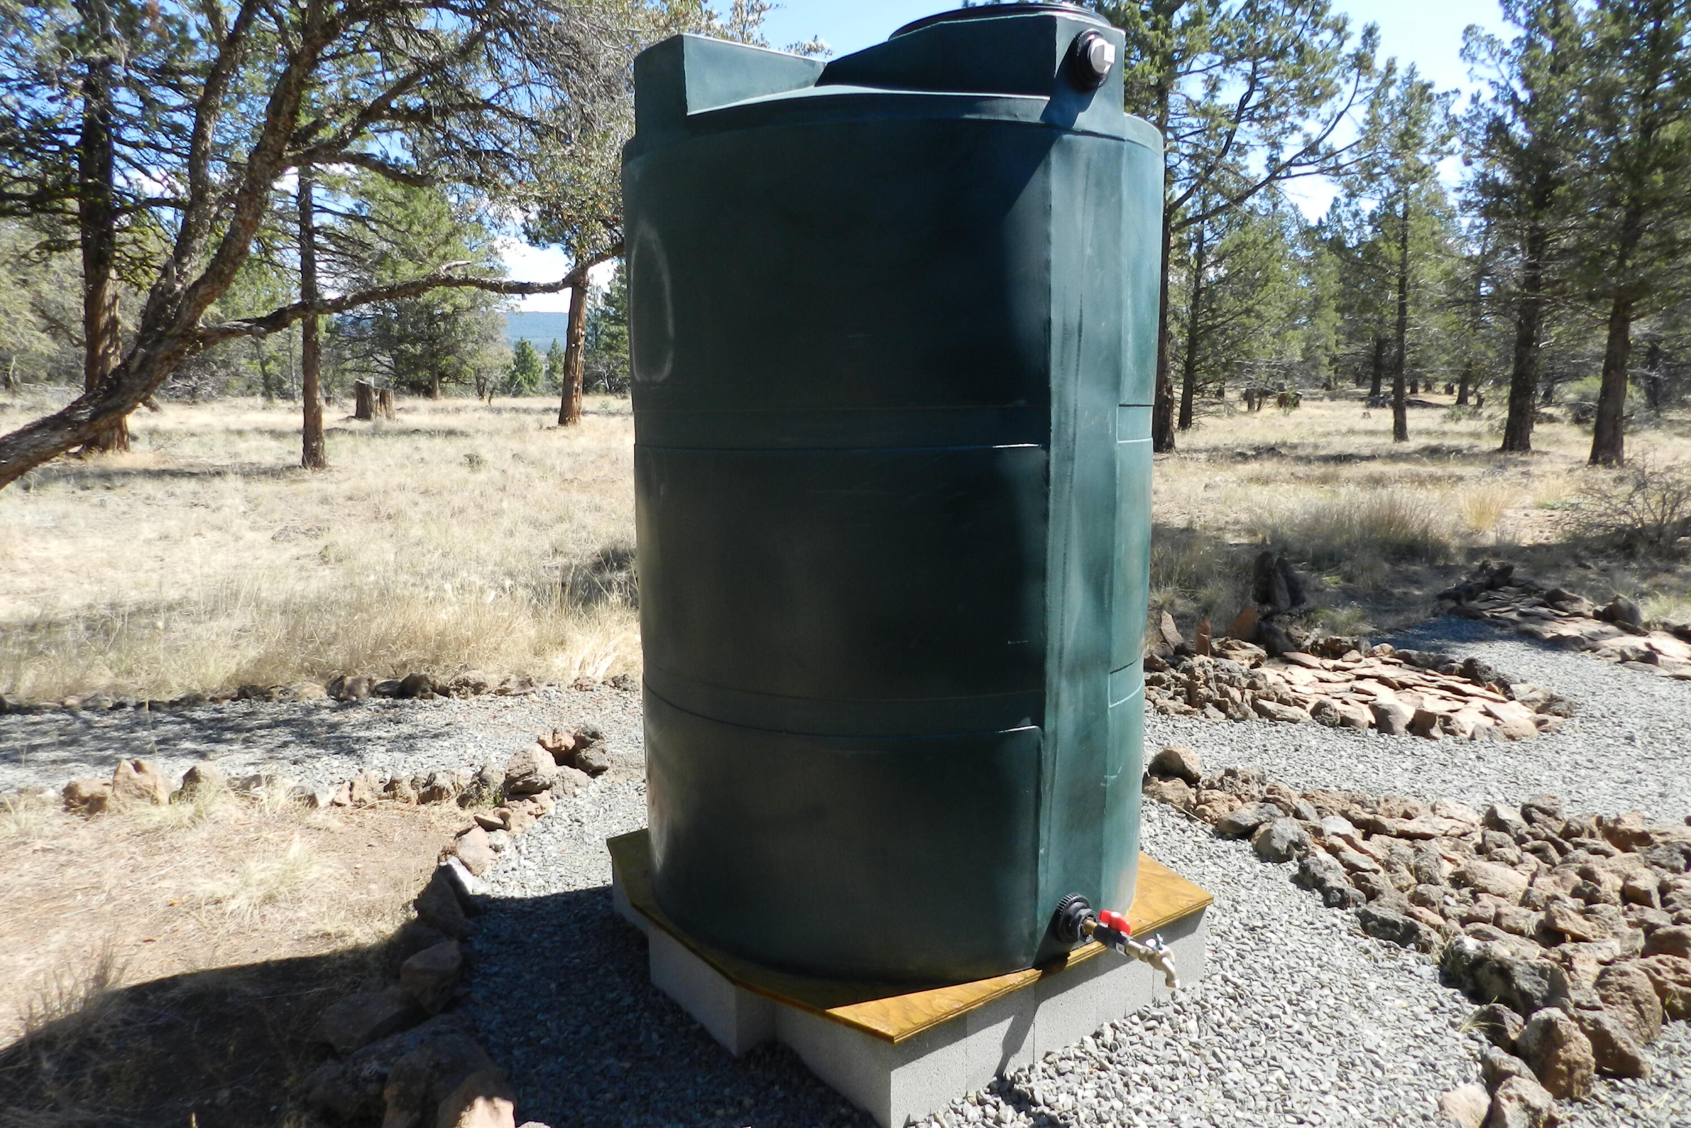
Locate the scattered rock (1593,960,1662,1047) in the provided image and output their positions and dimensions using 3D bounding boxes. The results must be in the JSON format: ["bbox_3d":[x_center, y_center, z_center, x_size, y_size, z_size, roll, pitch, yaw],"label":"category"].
[{"bbox_3d":[1.787,1.003,2.564,0.128,0.175,0.115,7,12,36],"label":"scattered rock"}]

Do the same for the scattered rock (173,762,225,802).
[{"bbox_3d":[-2.306,0.777,4.008,0.165,0.140,0.130,-4,10,-25],"label":"scattered rock"}]

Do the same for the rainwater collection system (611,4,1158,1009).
[{"bbox_3d":[0.121,-0.215,2.744,1.226,1.995,1.246,-6,10,-36],"label":"rainwater collection system"}]

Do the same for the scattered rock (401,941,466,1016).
[{"bbox_3d":[-0.980,0.979,2.668,0.140,0.167,0.119,-4,10,-21],"label":"scattered rock"}]

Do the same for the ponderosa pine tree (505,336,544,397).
[{"bbox_3d":[-17.787,-10.825,62.000,2.000,3.350,2.000,-3,10,-16],"label":"ponderosa pine tree"}]

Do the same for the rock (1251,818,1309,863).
[{"bbox_3d":[1.366,0.870,3.534,0.174,0.118,0.148,4,10,22],"label":"rock"}]

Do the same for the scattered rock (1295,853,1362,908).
[{"bbox_3d":[1.349,0.884,3.138,0.151,0.131,0.231,-6,10,-33],"label":"scattered rock"}]

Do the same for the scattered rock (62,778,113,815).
[{"bbox_3d":[-2.643,0.808,3.918,0.148,0.113,0.118,-7,12,-35],"label":"scattered rock"}]

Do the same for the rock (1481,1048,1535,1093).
[{"bbox_3d":[1.336,1.022,2.262,0.146,0.101,0.131,5,10,35],"label":"rock"}]

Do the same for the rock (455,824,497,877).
[{"bbox_3d":[-1.128,0.874,3.427,0.120,0.140,0.130,-3,10,-20],"label":"rock"}]

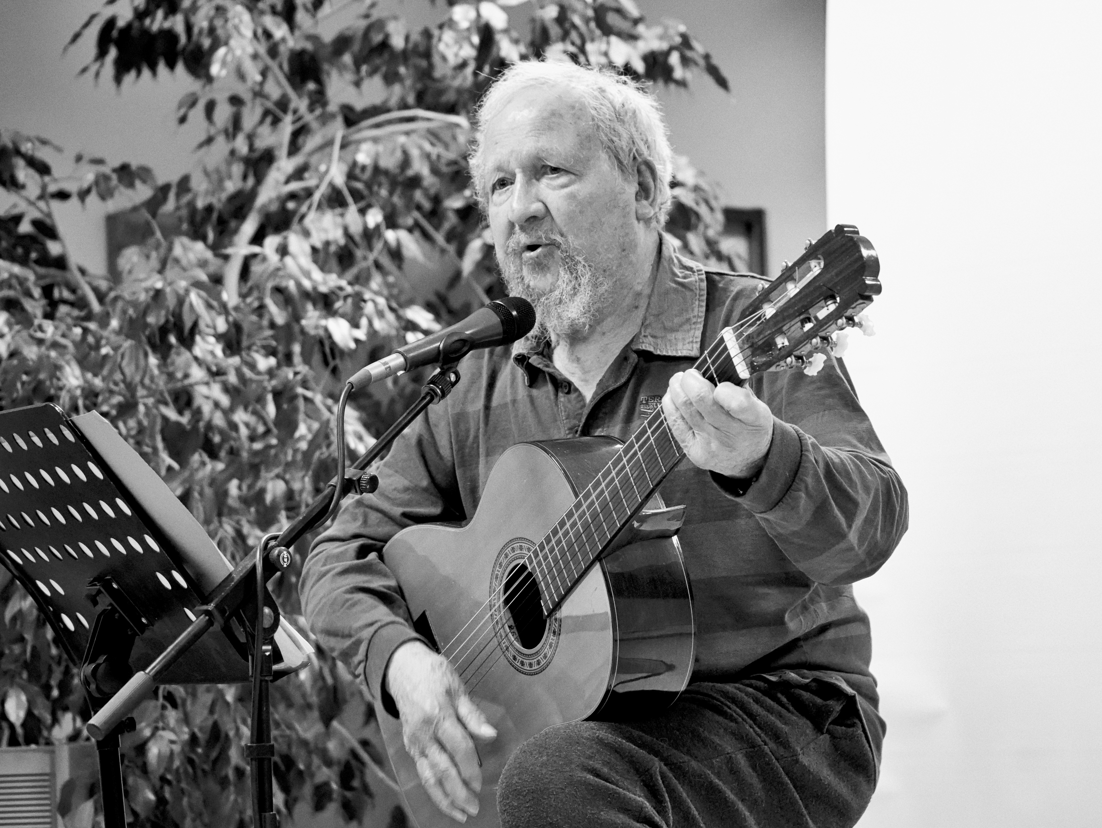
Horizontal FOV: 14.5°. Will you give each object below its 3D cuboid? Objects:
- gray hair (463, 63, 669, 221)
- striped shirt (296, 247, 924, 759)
[{"bbox_3d":[0.020,-0.282,4.500,0.195,0.180,0.210,-5,-6,33],"label":"gray hair"},{"bbox_3d":[0.075,0.090,4.500,0.640,0.570,0.500,0,-1,34],"label":"striped shirt"}]

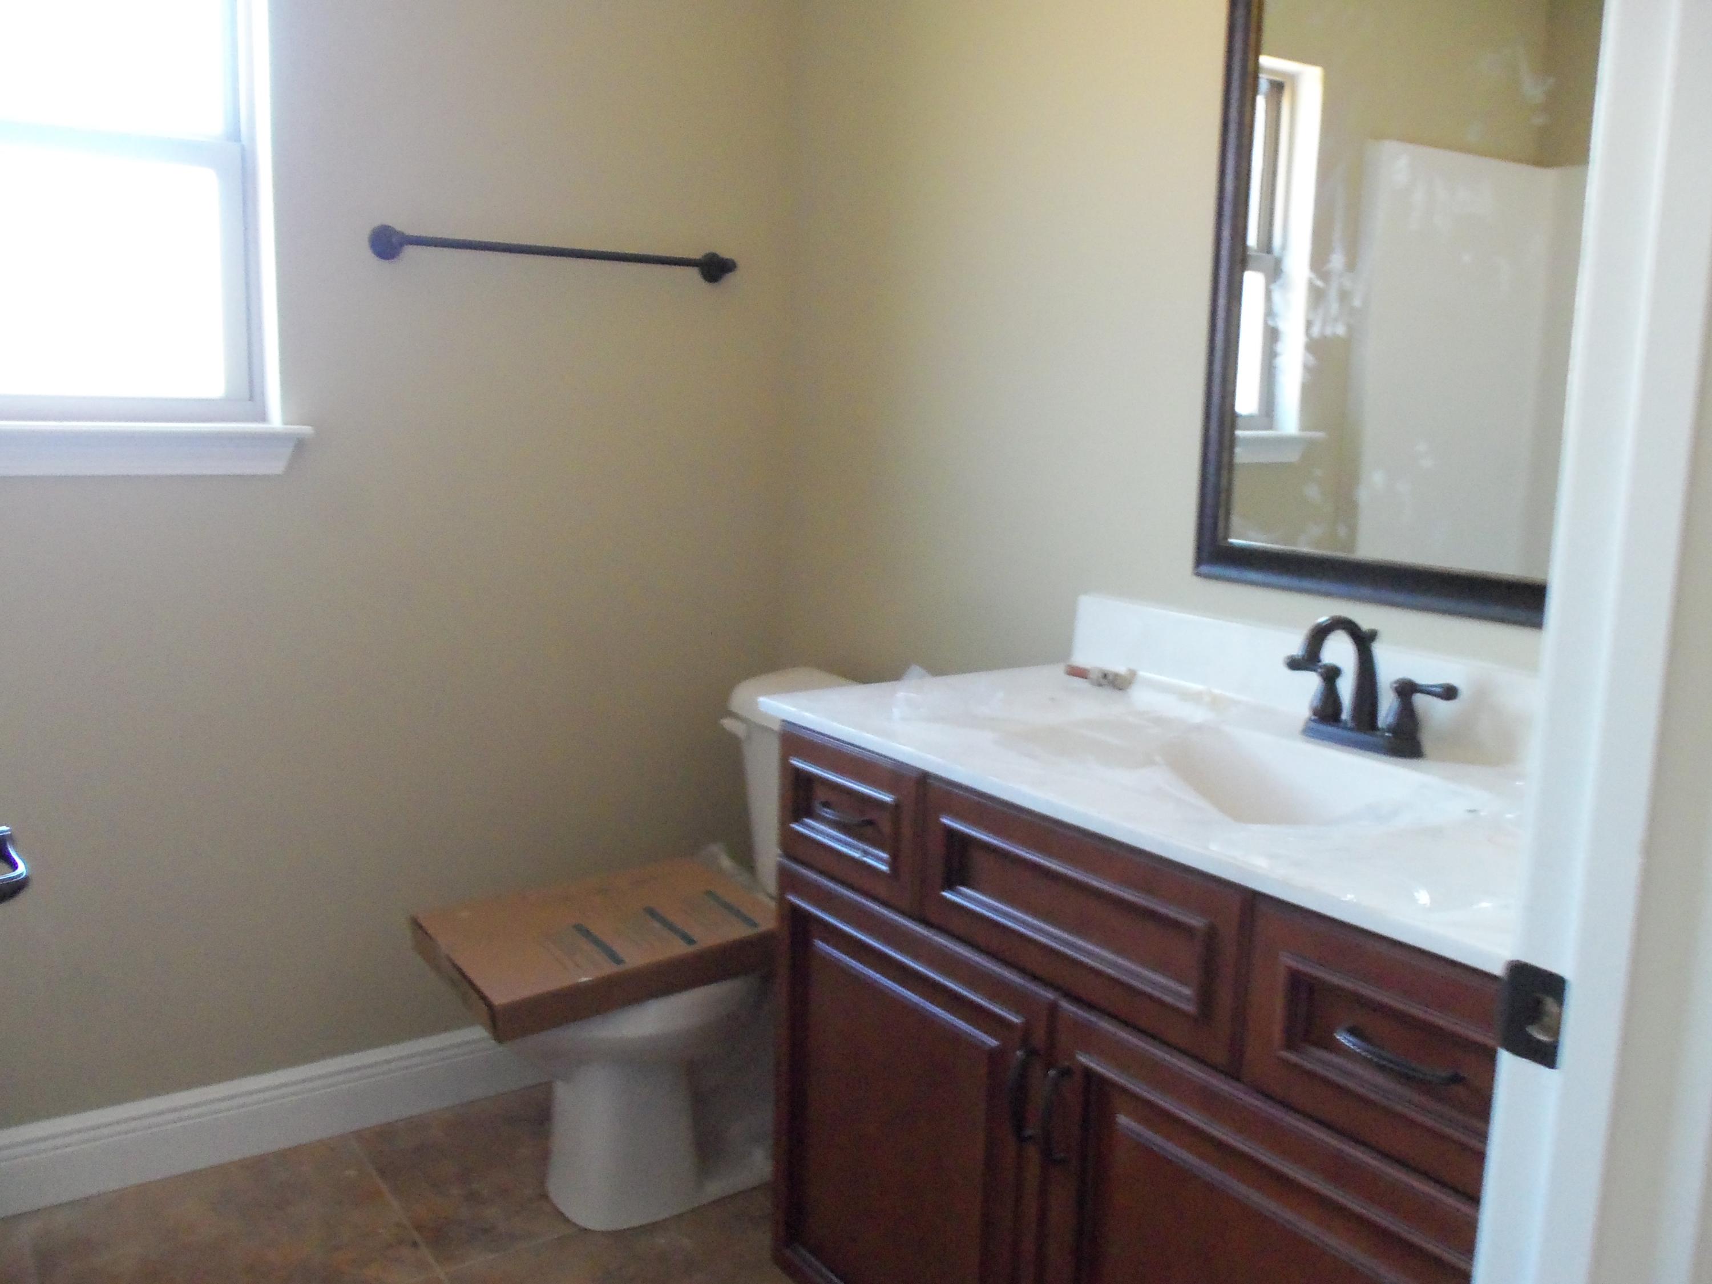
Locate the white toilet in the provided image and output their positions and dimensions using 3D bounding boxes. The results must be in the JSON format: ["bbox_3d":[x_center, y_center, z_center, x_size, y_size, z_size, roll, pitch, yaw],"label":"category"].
[{"bbox_3d":[-0.240,0.504,2.357,0.755,0.768,0.470,-4,11,-34],"label":"white toilet"}]

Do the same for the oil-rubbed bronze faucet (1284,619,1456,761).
[{"bbox_3d":[0.550,0.045,1.630,0.168,0.155,0.232,-4,11,-34],"label":"oil-rubbed bronze faucet"}]

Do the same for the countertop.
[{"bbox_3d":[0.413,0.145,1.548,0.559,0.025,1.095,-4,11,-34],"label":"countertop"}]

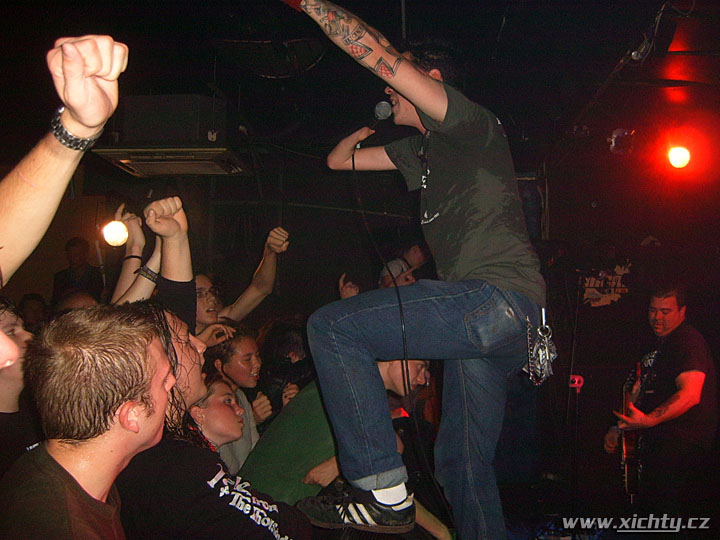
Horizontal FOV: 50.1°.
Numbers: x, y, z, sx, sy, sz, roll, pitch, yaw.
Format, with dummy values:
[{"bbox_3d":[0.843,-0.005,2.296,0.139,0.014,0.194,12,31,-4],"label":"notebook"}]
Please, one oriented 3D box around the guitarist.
[{"bbox_3d":[1.518,0.957,3.856,0.500,1.770,0.580,1,-3,-25],"label":"guitarist"}]

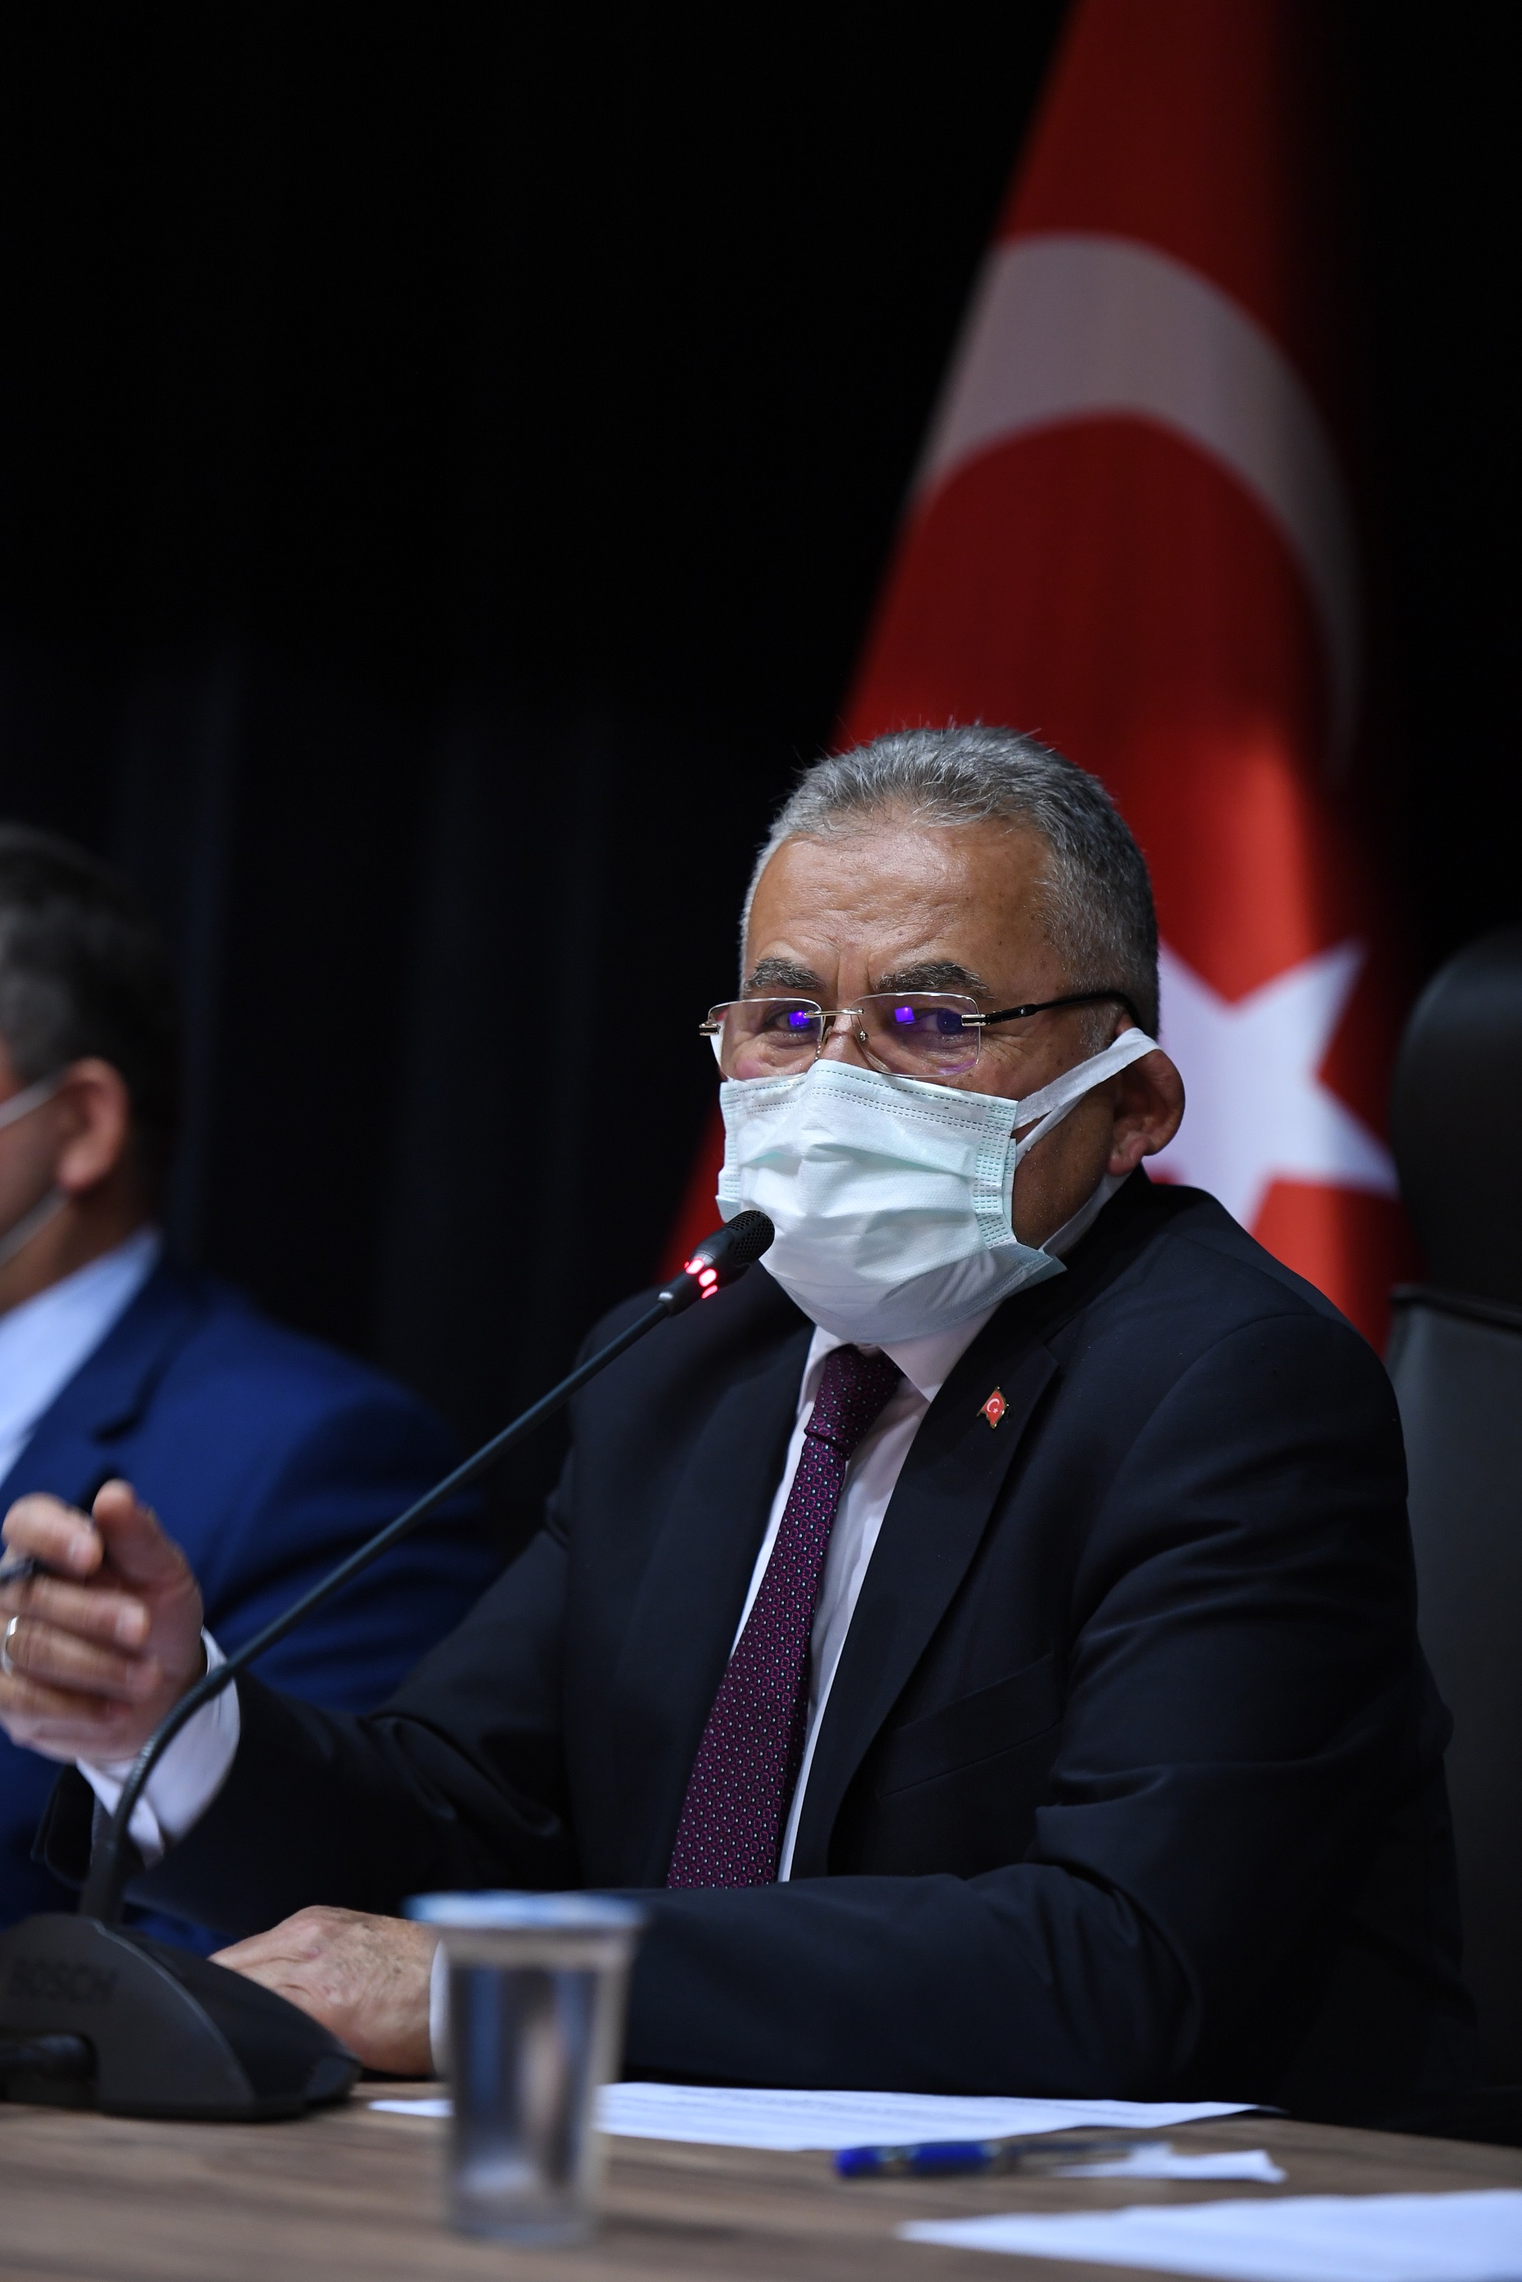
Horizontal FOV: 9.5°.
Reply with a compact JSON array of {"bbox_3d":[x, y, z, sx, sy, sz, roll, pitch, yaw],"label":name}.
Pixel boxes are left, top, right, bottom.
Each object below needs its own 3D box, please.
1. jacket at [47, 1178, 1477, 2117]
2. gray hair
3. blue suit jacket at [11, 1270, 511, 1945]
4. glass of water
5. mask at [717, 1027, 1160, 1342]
[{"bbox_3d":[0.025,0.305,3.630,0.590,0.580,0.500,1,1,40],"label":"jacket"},{"bbox_3d":[0.078,-0.095,3.710,0.165,0.155,0.190,1,6,31],"label":"gray hair"},{"bbox_3d":[-0.370,0.345,4.300,0.560,0.580,0.420,1,1,38],"label":"blue suit jacket"},{"bbox_3d":[-0.078,0.306,3.020,0.075,0.107,0.075,0,1,0],"label":"glass of water"},{"bbox_3d":[0.054,0.018,3.660,0.150,0.125,0.120,1,6,31],"label":"mask"}]

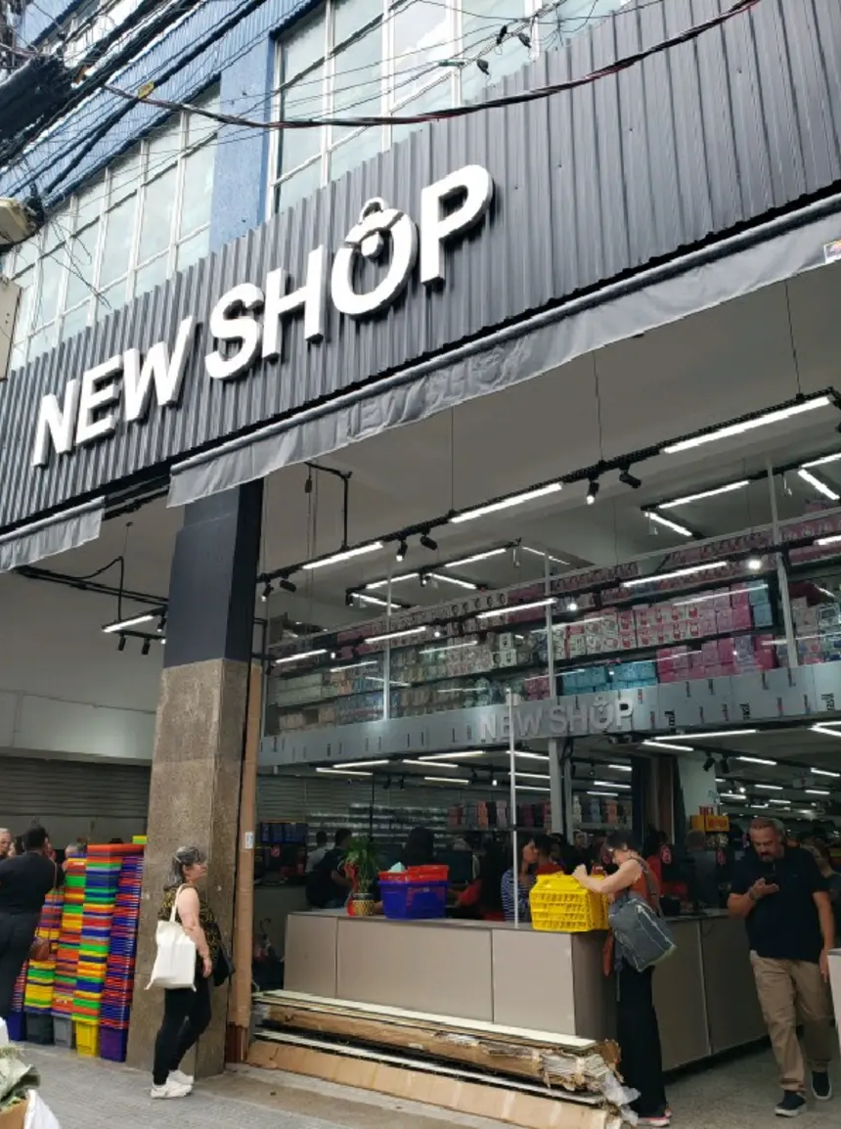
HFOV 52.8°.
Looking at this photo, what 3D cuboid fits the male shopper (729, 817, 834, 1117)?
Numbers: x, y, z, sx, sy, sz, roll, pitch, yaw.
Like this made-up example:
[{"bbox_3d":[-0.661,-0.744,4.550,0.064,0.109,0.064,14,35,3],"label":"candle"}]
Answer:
[{"bbox_3d":[2.458,2.629,5.695,0.640,1.750,0.480,-11,-22,30],"label":"male shopper"}]

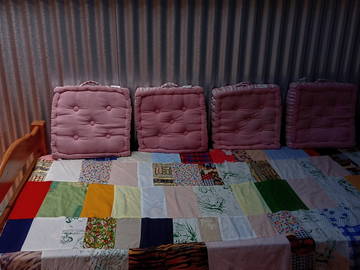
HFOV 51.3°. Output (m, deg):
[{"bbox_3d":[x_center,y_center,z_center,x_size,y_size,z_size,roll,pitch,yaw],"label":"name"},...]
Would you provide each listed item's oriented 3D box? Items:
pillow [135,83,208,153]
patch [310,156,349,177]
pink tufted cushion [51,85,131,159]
[{"bbox_3d":[-0.048,-0.084,2.143,0.390,0.370,0.095,-2,14,-6],"label":"pillow"},{"bbox_3d":[0.777,0.160,1.956,0.116,0.012,0.228,-1,22,-5],"label":"patch"},{"bbox_3d":[-0.482,-0.069,2.060,0.403,0.392,0.095,-1,11,-10],"label":"pink tufted cushion"}]

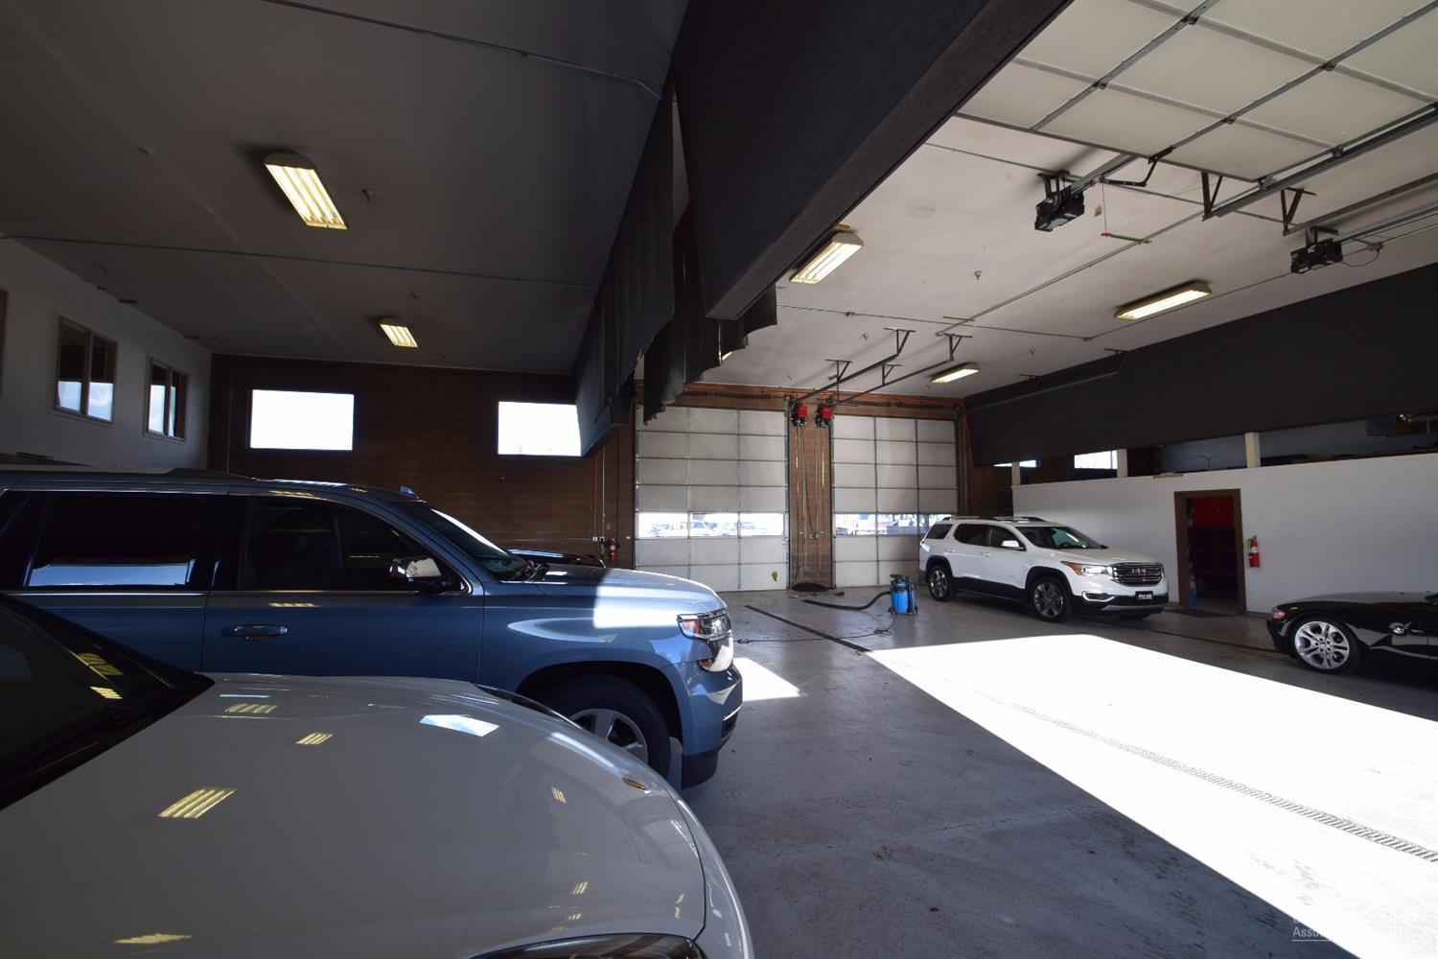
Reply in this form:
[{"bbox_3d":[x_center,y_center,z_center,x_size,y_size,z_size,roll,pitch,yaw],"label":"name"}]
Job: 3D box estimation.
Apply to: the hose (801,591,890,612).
[{"bbox_3d":[2.295,2.278,11.562,0.382,0.400,2.231,2,-5,-38],"label":"hose"}]

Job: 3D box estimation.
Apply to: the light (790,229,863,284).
[{"bbox_3d":[1.310,-2.738,7.462,0.400,0.140,1.180,1,-4,-18],"label":"light"}]

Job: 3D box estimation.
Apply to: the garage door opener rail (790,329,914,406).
[{"bbox_3d":[2.509,-2.210,12.540,0.600,0.520,4.400,1,-4,-18],"label":"garage door opener rail"}]

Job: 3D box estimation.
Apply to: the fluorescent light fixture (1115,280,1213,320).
[{"bbox_3d":[6.693,-2.689,9.073,0.400,0.140,1.180,1,-4,-18],"label":"fluorescent light fixture"}]

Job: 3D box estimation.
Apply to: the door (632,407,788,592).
[{"bbox_3d":[-0.083,0.480,14.226,3.806,4.317,0.080,1,-4,-18],"label":"door"}]

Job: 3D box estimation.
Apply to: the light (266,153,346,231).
[{"bbox_3d":[-3.984,-2.788,5.846,0.400,0.140,1.180,1,-4,-18],"label":"light"}]

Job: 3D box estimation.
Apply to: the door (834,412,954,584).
[{"bbox_3d":[4.692,0.565,15.781,3.802,4.402,0.080,1,-4,-18],"label":"door"}]

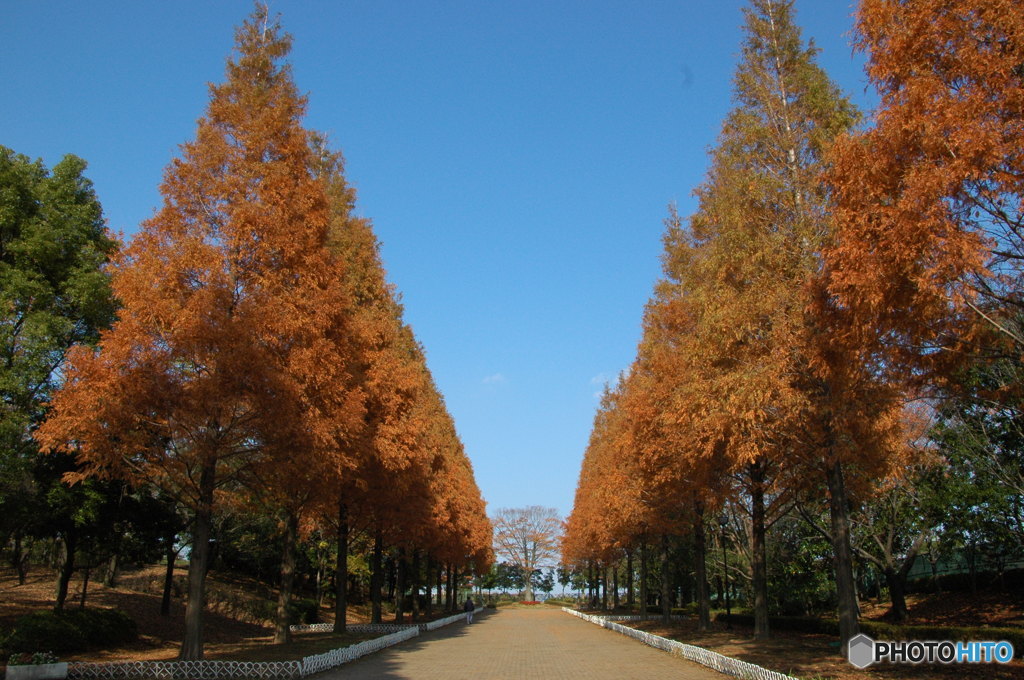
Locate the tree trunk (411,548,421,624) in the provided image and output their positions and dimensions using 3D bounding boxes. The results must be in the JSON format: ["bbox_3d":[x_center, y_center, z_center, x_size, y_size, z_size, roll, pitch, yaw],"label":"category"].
[{"bbox_3d":[-7.486,19.086,59.512,0.520,5.320,0.520,0,-19,0],"label":"tree trunk"}]

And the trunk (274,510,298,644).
[{"bbox_3d":[-8.190,8.565,27.925,0.430,4.630,0.430,0,-18,0],"label":"trunk"}]

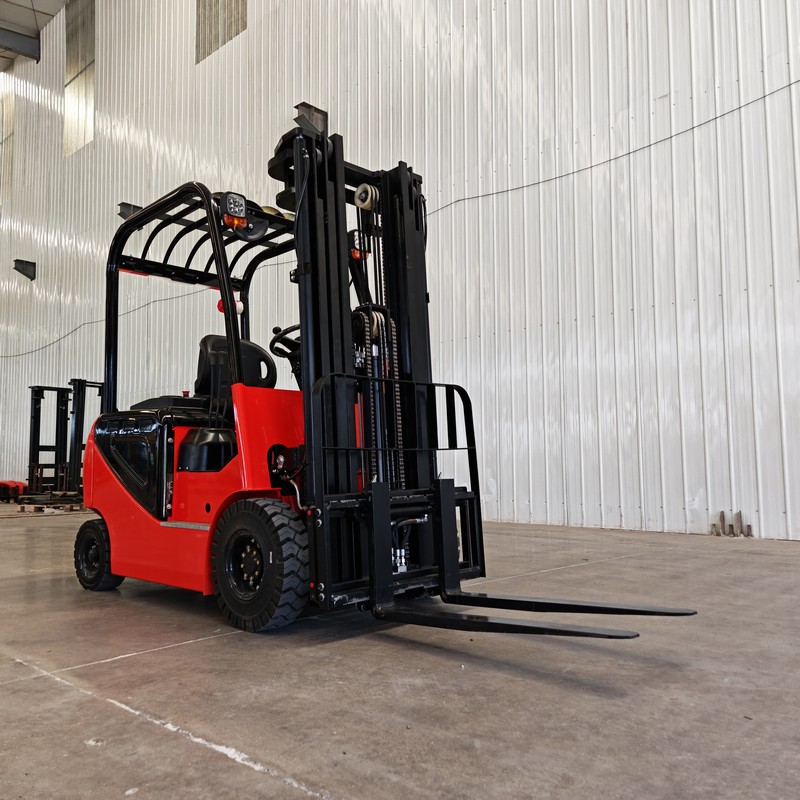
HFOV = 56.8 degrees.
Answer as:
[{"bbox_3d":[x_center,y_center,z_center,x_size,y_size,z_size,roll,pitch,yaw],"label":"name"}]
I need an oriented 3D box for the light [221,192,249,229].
[{"bbox_3d":[-0.799,-0.912,3.561,0.118,0.152,0.080,4,-7,-44],"label":"light"}]

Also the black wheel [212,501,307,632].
[{"bbox_3d":[-0.582,0.674,3.086,0.150,0.530,0.530,4,-7,-44],"label":"black wheel"}]

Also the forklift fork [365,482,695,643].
[{"bbox_3d":[0.439,0.542,2.763,0.522,0.535,1.108,4,-11,-44],"label":"forklift fork"}]

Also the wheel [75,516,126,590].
[{"bbox_3d":[-1.650,0.848,4.097,0.392,0.392,0.120,-5,-7,39],"label":"wheel"}]

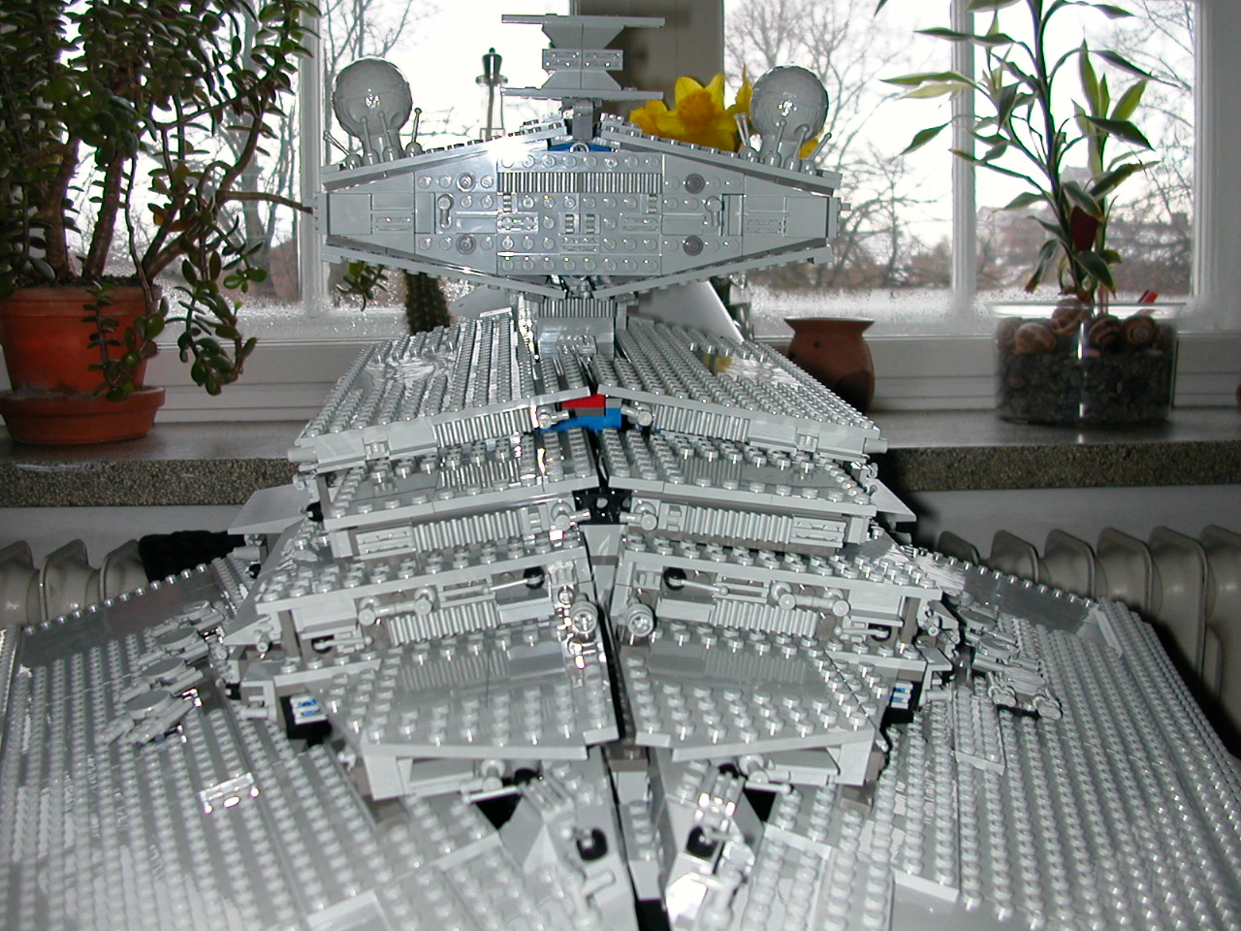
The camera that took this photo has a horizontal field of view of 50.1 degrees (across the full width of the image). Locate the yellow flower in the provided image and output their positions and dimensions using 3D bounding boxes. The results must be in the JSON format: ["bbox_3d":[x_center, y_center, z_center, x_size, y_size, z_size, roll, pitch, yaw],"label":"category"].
[{"bbox_3d":[0.064,-0.314,1.200,0.110,0.088,0.070,0,9,3],"label":"yellow flower"}]

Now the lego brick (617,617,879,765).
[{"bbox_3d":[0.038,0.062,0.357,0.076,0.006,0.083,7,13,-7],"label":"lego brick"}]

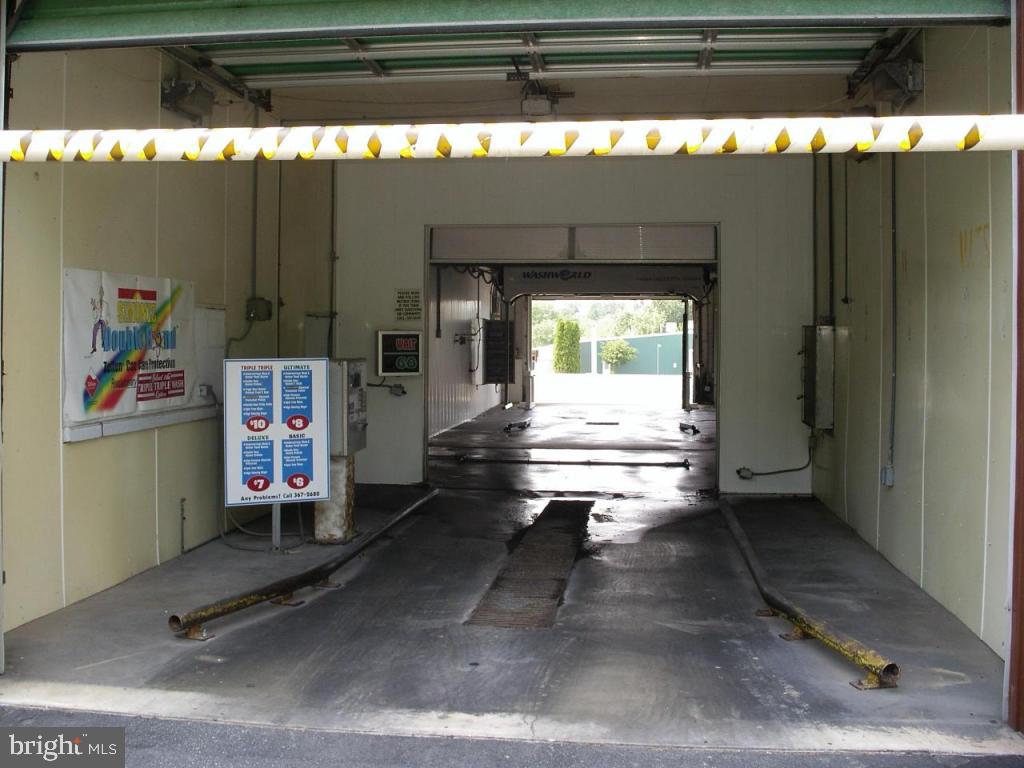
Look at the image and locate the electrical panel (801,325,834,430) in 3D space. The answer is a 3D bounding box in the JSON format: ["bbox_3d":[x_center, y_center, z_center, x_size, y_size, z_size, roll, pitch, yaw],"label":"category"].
[{"bbox_3d":[2.825,-0.072,9.868,0.165,0.920,0.860,0,2,7],"label":"electrical panel"}]

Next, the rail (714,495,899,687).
[{"bbox_3d":[1.667,1.124,7.162,0.450,0.125,5.400,0,2,5],"label":"rail"}]

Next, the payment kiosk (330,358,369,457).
[{"bbox_3d":[-1.334,0.165,8.033,0.360,0.700,0.560,0,2,7],"label":"payment kiosk"}]

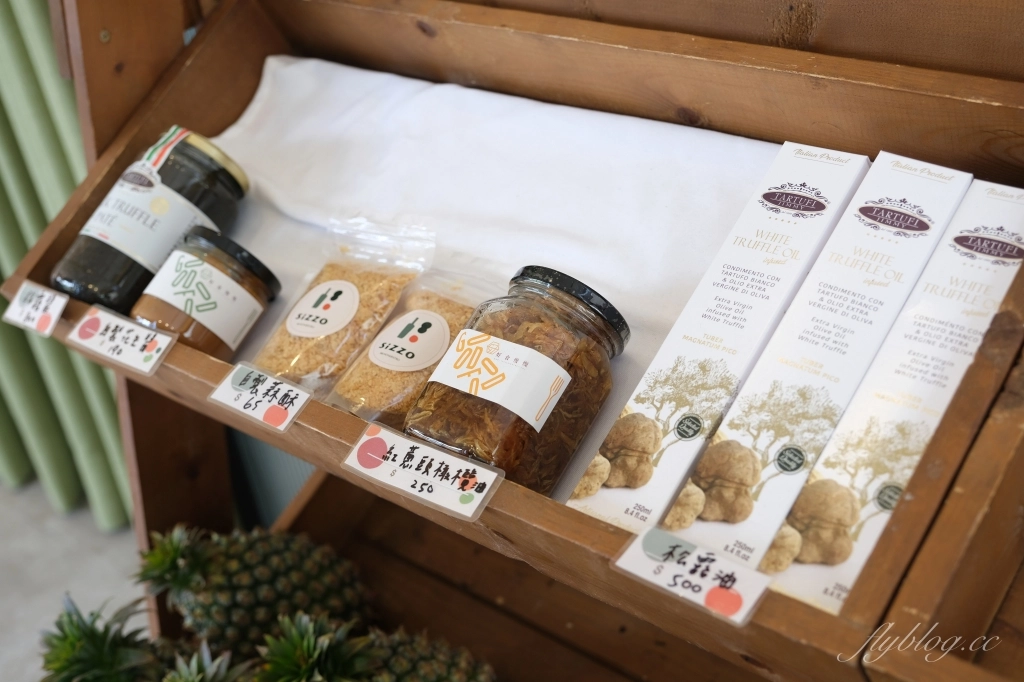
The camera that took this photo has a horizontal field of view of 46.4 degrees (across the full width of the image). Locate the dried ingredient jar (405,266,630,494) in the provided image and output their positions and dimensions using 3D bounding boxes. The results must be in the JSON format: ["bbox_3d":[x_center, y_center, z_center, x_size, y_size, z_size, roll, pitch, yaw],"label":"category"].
[{"bbox_3d":[0.004,0.031,0.713,0.083,0.083,0.124,21,70,38],"label":"dried ingredient jar"}]

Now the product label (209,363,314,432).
[{"bbox_3d":[-0.167,0.036,0.793,0.080,0.003,0.034,17,68,37],"label":"product label"}]

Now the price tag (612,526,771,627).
[{"bbox_3d":[0.088,0.115,0.592,0.080,0.003,0.034,17,68,37],"label":"price tag"}]

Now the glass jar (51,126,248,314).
[{"bbox_3d":[-0.288,-0.086,0.957,0.090,0.090,0.160,21,70,38],"label":"glass jar"}]

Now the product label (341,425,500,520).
[{"bbox_3d":[-0.053,0.075,0.701,0.110,0.003,0.034,17,68,37],"label":"product label"}]

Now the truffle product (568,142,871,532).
[{"bbox_3d":[0.124,0.006,0.665,0.052,0.052,0.254,19,68,38],"label":"truffle product"}]

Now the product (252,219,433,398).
[{"bbox_3d":[-0.127,-0.027,0.864,0.095,0.030,0.138,16,67,37],"label":"product"}]

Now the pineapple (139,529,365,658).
[{"bbox_3d":[-0.249,0.240,1.160,0.230,0.116,0.116,13,36,15],"label":"pineapple"}]

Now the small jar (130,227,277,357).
[{"bbox_3d":[-0.229,-0.029,0.891,0.079,0.079,0.082,32,75,3],"label":"small jar"}]

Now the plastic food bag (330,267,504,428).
[{"bbox_3d":[-0.059,0.004,0.804,0.094,0.030,0.130,19,70,38],"label":"plastic food bag"}]

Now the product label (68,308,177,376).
[{"bbox_3d":[-0.292,-0.003,0.891,0.111,0.003,0.034,17,68,37],"label":"product label"}]

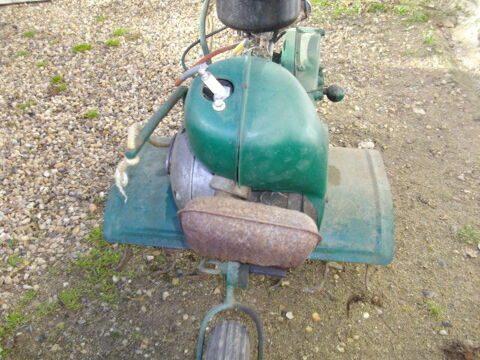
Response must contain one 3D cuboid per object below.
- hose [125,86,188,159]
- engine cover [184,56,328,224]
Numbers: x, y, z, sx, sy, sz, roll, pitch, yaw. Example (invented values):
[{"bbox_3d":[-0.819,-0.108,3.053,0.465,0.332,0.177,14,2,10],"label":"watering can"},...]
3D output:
[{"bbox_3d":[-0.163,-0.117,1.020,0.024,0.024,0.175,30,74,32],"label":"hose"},{"bbox_3d":[0.043,-0.091,1.081,0.257,0.242,0.276,4,38,5],"label":"engine cover"}]

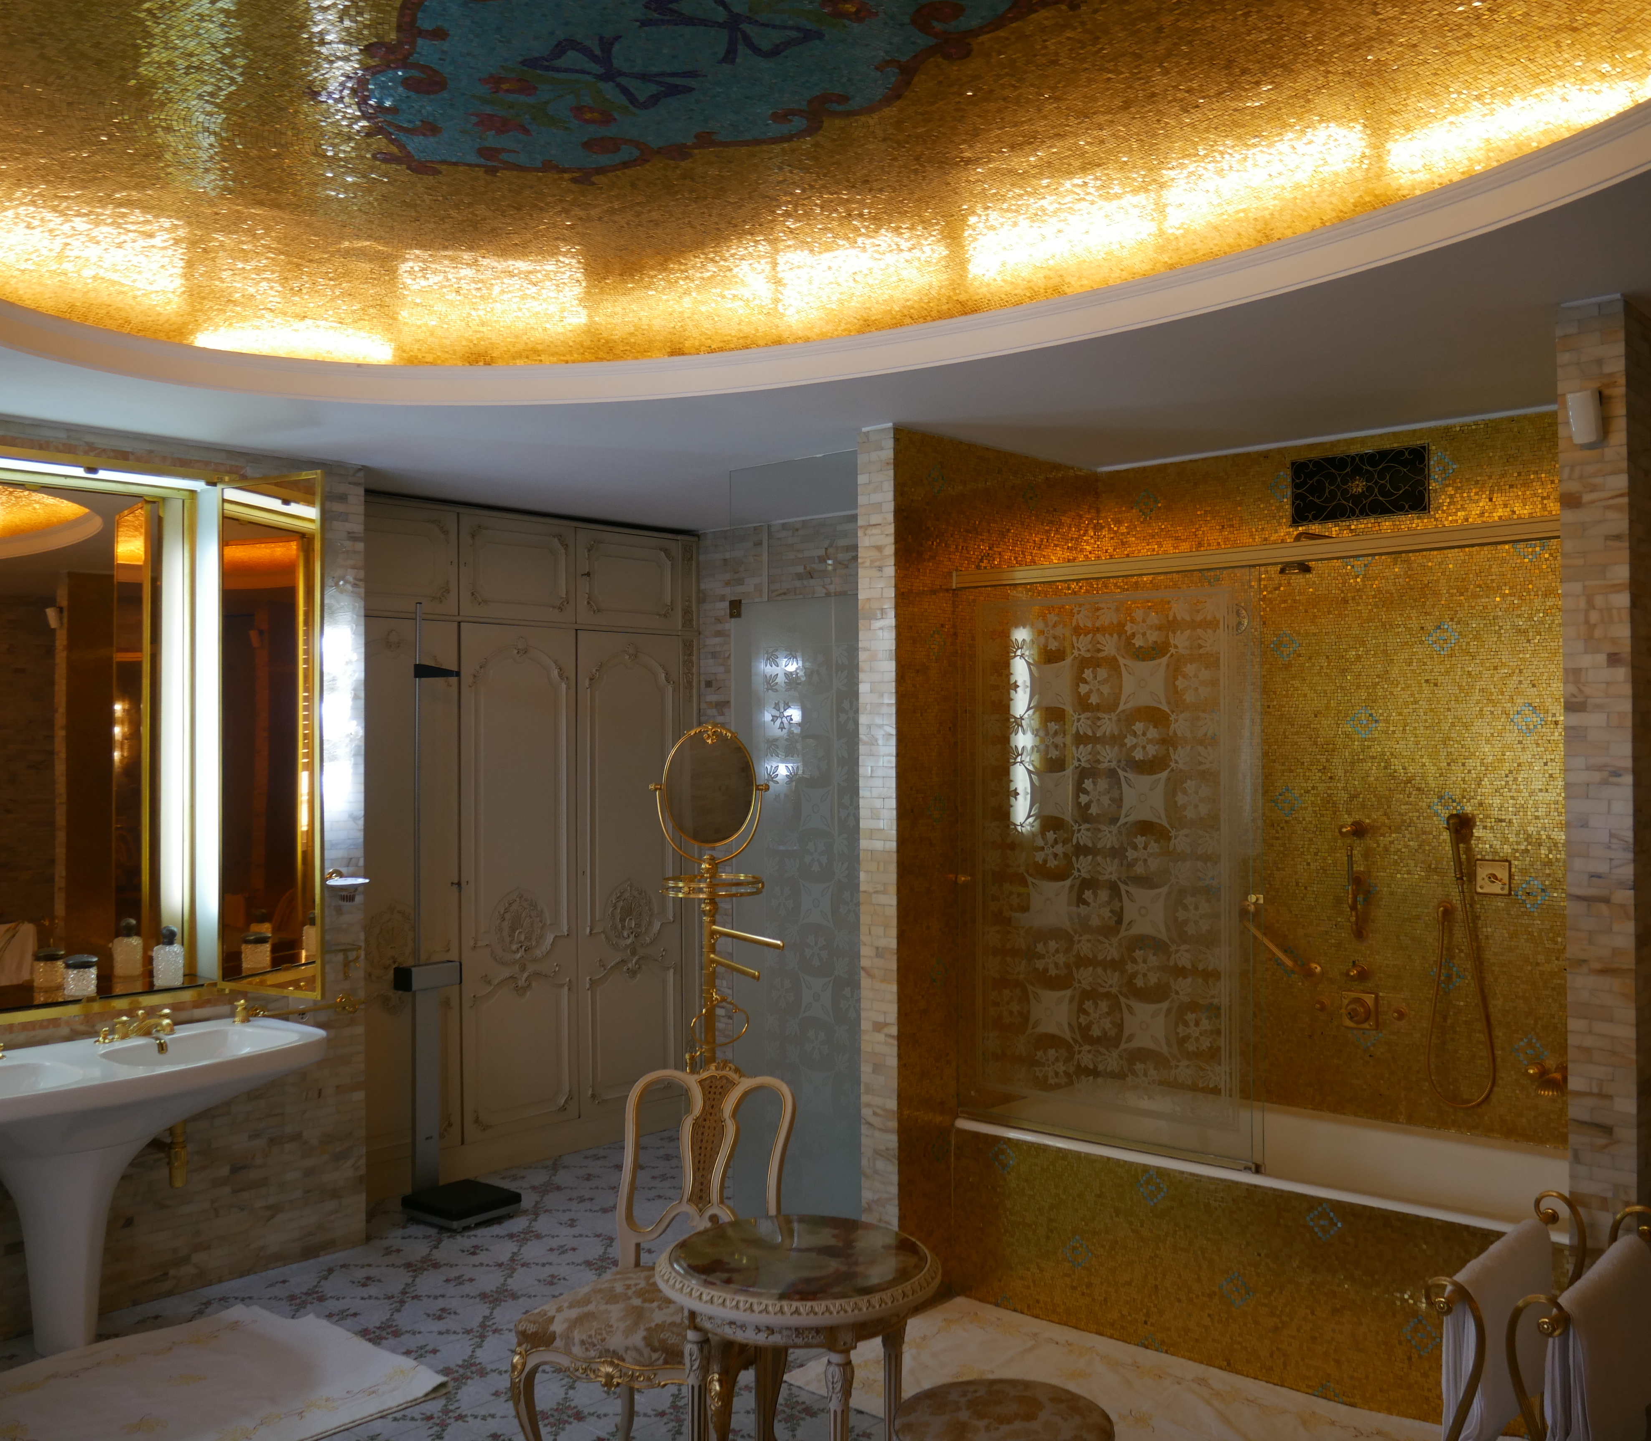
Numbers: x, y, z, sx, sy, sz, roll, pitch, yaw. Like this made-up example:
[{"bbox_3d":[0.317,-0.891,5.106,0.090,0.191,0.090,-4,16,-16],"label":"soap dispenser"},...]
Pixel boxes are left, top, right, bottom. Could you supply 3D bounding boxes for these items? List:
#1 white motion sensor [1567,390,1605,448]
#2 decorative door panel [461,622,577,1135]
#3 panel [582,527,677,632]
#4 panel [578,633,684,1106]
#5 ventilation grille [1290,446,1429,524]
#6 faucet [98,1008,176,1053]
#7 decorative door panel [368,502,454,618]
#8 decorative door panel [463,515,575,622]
[{"bbox_3d":[1.558,-0.622,3.182,0.052,0.115,0.058,-1,13,42],"label":"white motion sensor"},{"bbox_3d":[-1.208,0.626,6.158,0.040,2.009,0.567,-1,-1,42],"label":"decorative door panel"},{"bbox_3d":[-0.833,-0.590,6.597,0.040,0.404,0.567,-1,-1,42],"label":"panel"},{"bbox_3d":[-0.824,0.628,6.584,0.040,2.006,0.572,-1,-1,42],"label":"panel"},{"bbox_3d":[1.600,-0.701,4.664,0.432,0.199,0.020,-1,-1,42],"label":"ventilation grille"},{"bbox_3d":[-1.937,0.887,4.434,0.145,0.090,0.200,-1,-1,42],"label":"faucet"},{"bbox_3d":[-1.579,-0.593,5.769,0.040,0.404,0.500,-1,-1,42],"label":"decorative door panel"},{"bbox_3d":[-1.215,-0.591,6.172,0.040,0.401,0.558,-1,-1,42],"label":"decorative door panel"}]

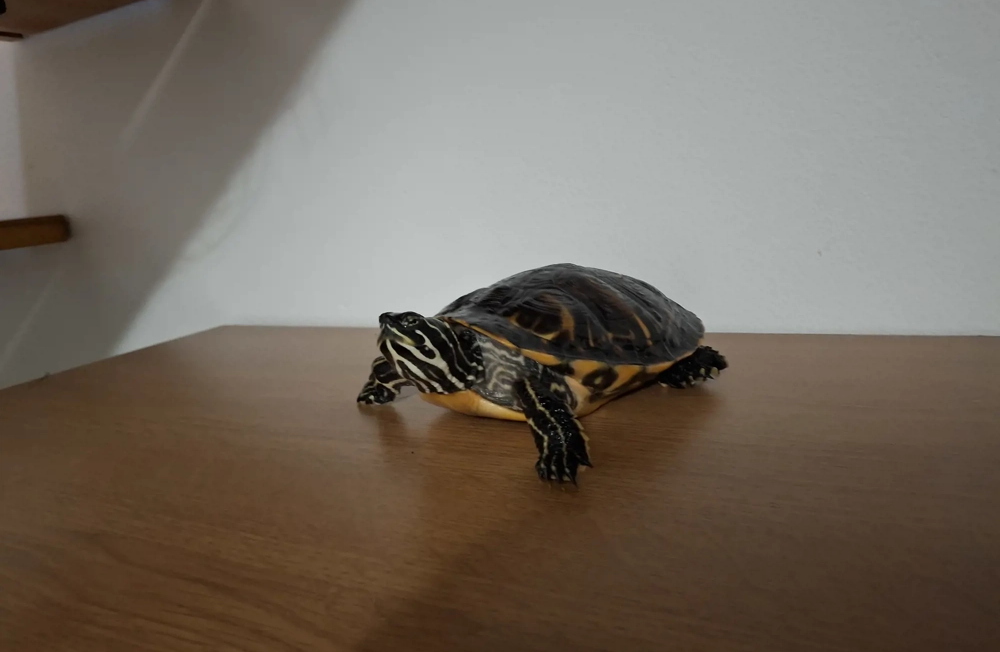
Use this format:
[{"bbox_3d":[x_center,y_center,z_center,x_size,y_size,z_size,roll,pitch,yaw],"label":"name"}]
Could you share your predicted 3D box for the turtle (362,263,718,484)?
[{"bbox_3d":[0.037,0.005,0.456,0.226,0.074,0.191,-15,16,-36],"label":"turtle"}]

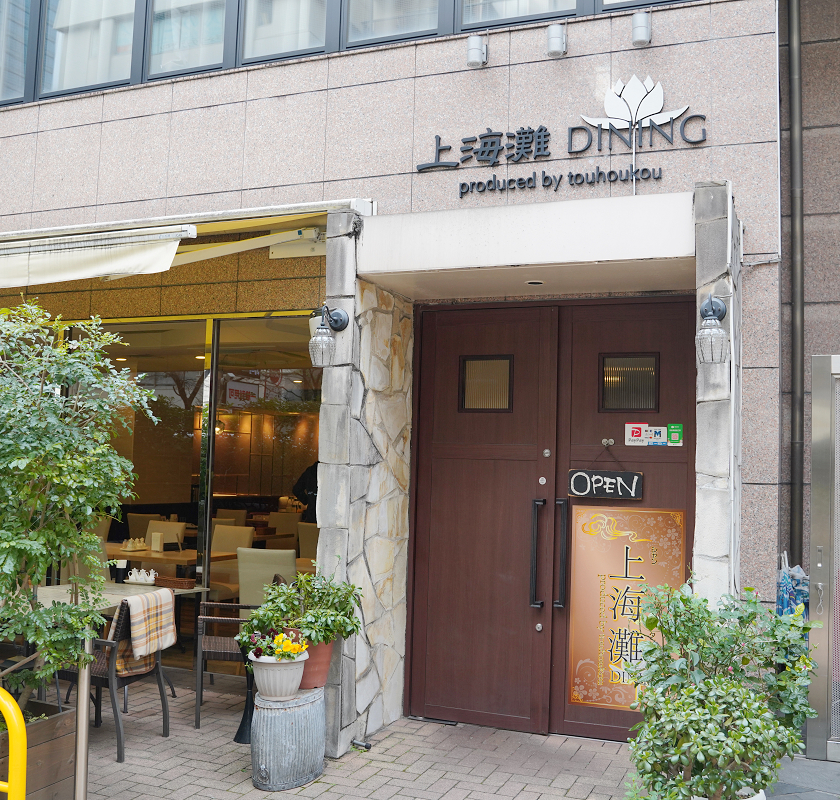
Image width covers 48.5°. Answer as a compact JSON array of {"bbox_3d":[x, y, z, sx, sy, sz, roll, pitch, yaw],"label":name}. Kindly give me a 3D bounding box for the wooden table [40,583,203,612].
[{"bbox_3d":[-1.866,1.439,5.146,0.780,0.720,1.240,0,-4,23],"label":"wooden table"}]

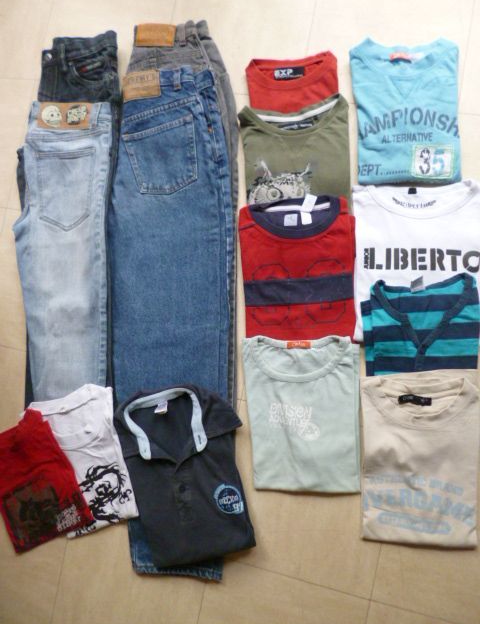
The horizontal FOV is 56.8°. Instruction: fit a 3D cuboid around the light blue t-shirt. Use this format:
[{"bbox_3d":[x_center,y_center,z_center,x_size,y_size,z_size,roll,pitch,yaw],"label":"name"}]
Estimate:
[{"bbox_3d":[0.314,-0.386,0.847,0.196,0.030,0.296,-1,86,11],"label":"light blue t-shirt"}]

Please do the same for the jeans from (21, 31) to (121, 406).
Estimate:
[{"bbox_3d":[-0.368,-0.115,0.954,0.236,0.040,1.002,-1,86,11],"label":"jeans"}]

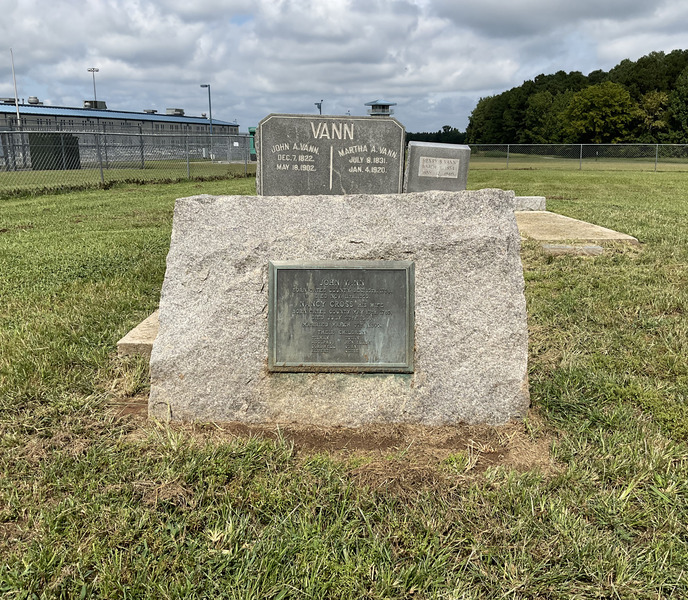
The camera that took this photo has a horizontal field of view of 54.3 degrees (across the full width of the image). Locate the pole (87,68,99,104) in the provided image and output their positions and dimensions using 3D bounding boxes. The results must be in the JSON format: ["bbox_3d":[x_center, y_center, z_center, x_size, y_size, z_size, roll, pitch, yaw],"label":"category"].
[{"bbox_3d":[-53.400,-41.010,144.464,2.600,17.400,1.200,0,13,0],"label":"pole"}]

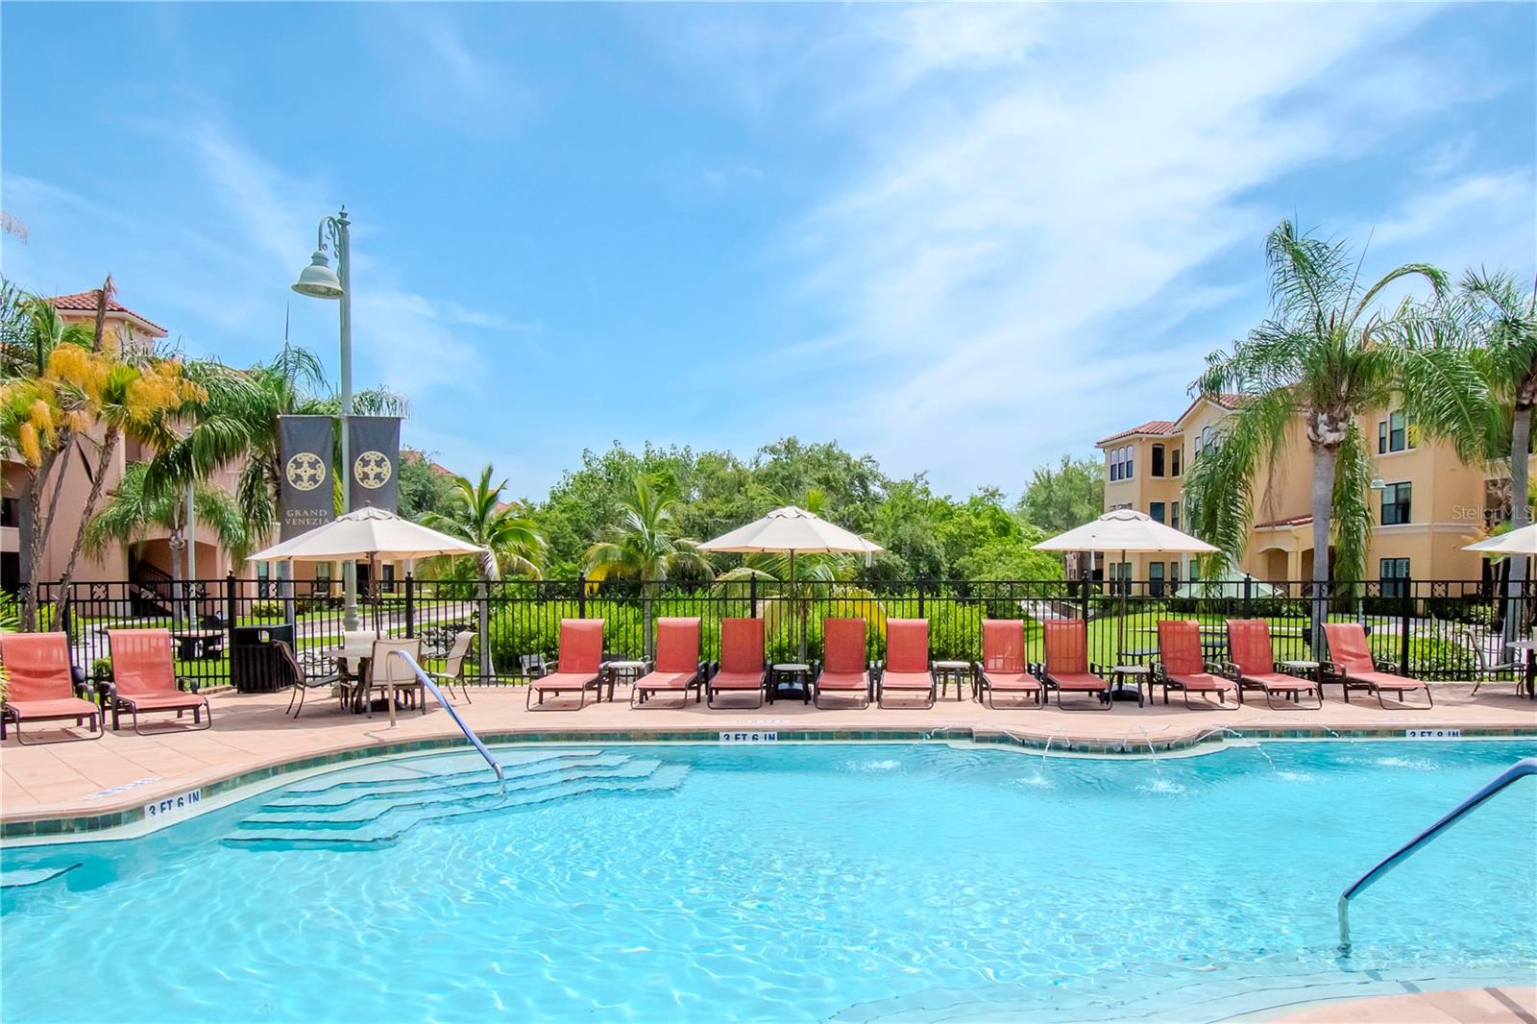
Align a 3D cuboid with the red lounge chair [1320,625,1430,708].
[{"bbox_3d":[7.784,1.938,11.616,0.760,1.000,1.430,0,-3,3],"label":"red lounge chair"}]

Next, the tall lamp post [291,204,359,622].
[{"bbox_3d":[-5.740,-0.812,11.950,0.640,6.500,0.950,-1,-3,25],"label":"tall lamp post"}]

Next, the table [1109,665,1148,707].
[{"bbox_3d":[4.550,2.182,11.264,0.480,0.440,0.480,0,-2,0],"label":"table"}]

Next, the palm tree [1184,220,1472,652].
[{"bbox_3d":[9.900,-1.280,16.546,4.700,8.000,4.700,0,-2,0],"label":"palm tree"}]

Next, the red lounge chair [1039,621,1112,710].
[{"bbox_3d":[3.931,1.935,11.574,0.760,1.000,1.430,0,-3,7],"label":"red lounge chair"}]

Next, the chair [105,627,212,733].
[{"bbox_3d":[-6.693,1.826,9.877,1.430,1.000,0.760,-3,-4,44],"label":"chair"}]

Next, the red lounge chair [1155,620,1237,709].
[{"bbox_3d":[5.477,1.935,11.573,0.760,1.000,1.430,0,-3,8],"label":"red lounge chair"}]

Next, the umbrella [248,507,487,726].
[{"bbox_3d":[-4.870,1.153,11.156,2.700,2.480,2.700,0,-2,0],"label":"umbrella"}]

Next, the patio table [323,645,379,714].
[{"bbox_3d":[-4.800,2.038,11.122,1.220,0.710,1.220,0,-2,0],"label":"patio table"}]

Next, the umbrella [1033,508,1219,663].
[{"bbox_3d":[4.763,1.196,12.034,2.520,2.550,2.520,0,-3,0],"label":"umbrella"}]

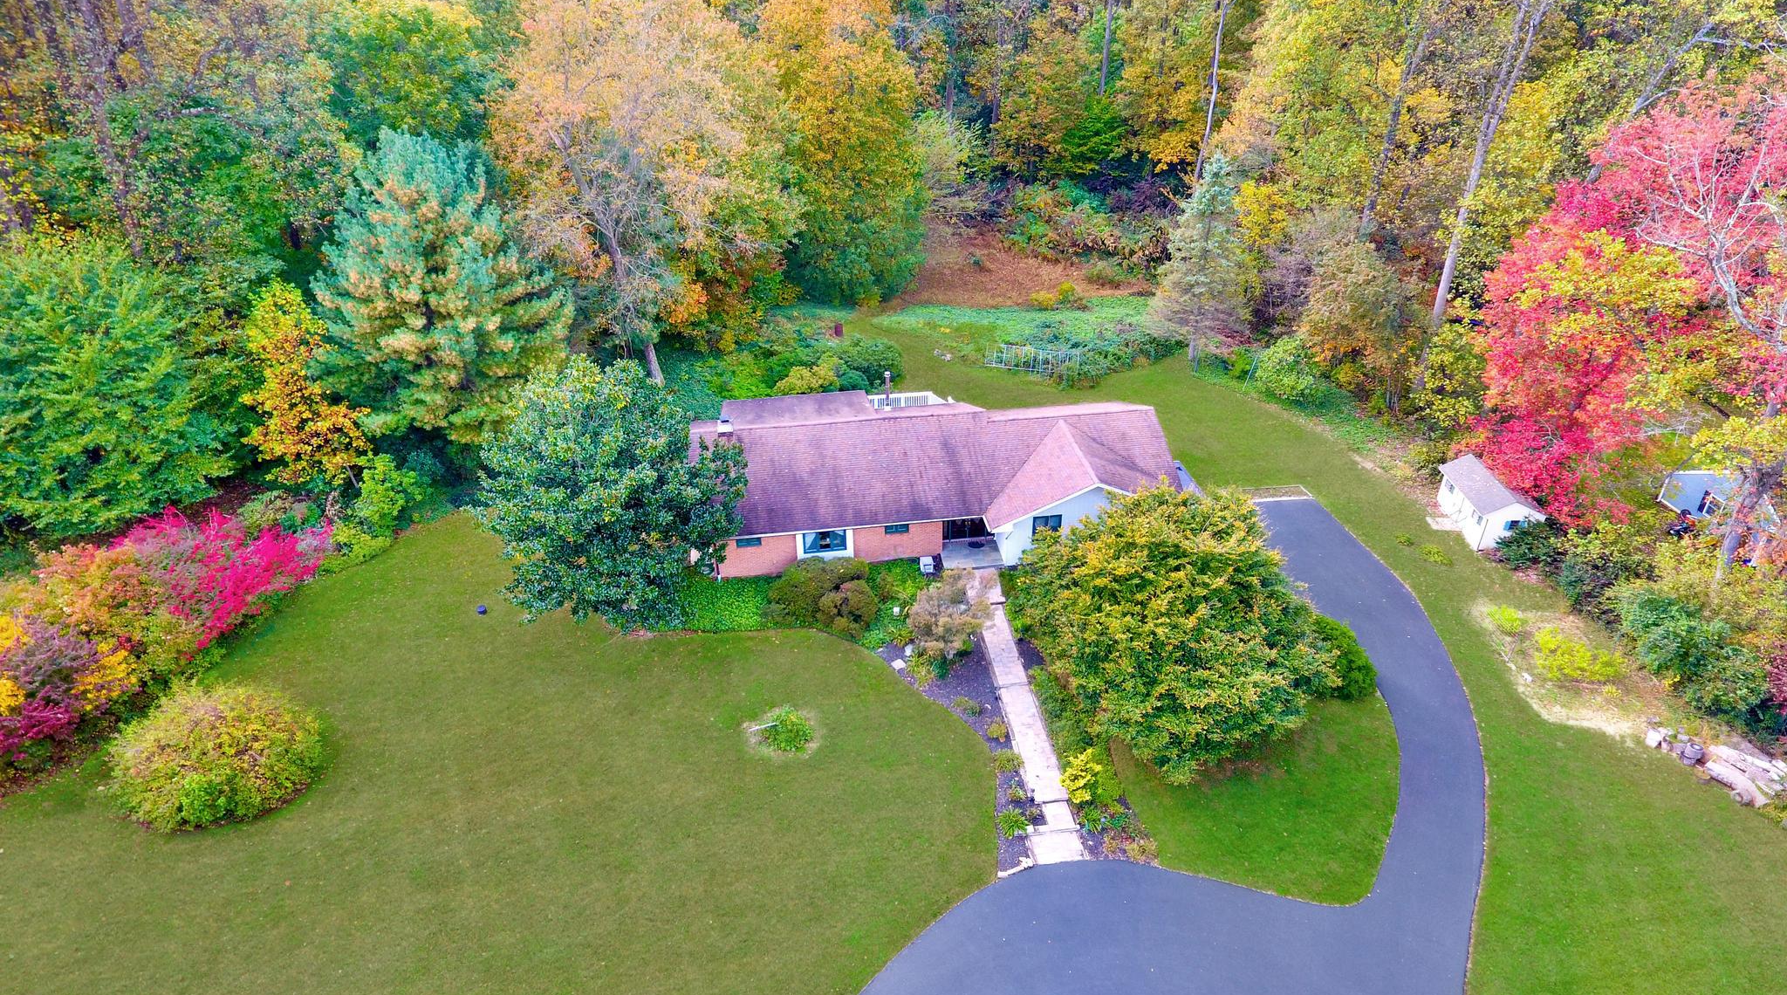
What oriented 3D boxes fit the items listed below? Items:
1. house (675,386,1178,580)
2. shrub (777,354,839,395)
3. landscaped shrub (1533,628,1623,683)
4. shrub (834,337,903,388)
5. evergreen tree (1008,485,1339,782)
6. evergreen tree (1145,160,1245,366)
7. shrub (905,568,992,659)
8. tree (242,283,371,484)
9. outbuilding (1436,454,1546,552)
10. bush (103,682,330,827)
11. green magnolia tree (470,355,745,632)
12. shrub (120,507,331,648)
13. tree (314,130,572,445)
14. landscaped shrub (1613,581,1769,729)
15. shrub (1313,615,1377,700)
[{"bbox_3d":[1.678,-2.334,54.807,23.900,5.400,15.600,-5,31,-7],"label":"house"},{"bbox_3d":[-5.541,-8.001,66.440,4.320,2.040,3.890,0,31,0],"label":"shrub"},{"bbox_3d":[29.039,6.589,43.681,3.360,1.670,2.850,0,31,0],"label":"landscaped shrub"},{"bbox_3d":[-1.639,-8.863,66.947,4.450,2.970,4.010,0,31,0],"label":"shrub"},{"bbox_3d":[10.458,4.682,39.144,12.000,9.600,12.000,0,31,0],"label":"evergreen tree"},{"bbox_3d":[20.530,-15.900,70.260,6.400,14.390,6.400,-1,31,0],"label":"evergreen tree"},{"bbox_3d":[2.323,4.946,44.095,3.520,3.850,3.520,0,31,0],"label":"shrub"},{"bbox_3d":[-32.820,-5.950,58.000,5.520,12.500,5.520,-1,31,0],"label":"tree"},{"bbox_3d":[32.510,0.220,56.550,3.080,2.890,5.160,0,31,0],"label":"outbuilding"},{"bbox_3d":[-25.202,9.286,38.457,7.120,2.740,6.770,0,31,0],"label":"bush"},{"bbox_3d":[-13.200,-0.280,49.100,12.100,12.000,12.100,-1,31,0],"label":"green magnolia tree"},{"bbox_3d":[-30.537,3.353,46.737,6.600,3.800,7.400,8,32,14],"label":"shrub"},{"bbox_3d":[-25.880,-11.550,60.210,13.410,18.850,13.410,-1,31,0],"label":"tree"},{"bbox_3d":[34.380,6.700,44.790,4.500,3.900,6.600,-1,31,0],"label":"landscaped shrub"},{"bbox_3d":[19.030,6.980,45.260,3.900,3.300,3.900,-1,31,0],"label":"shrub"}]

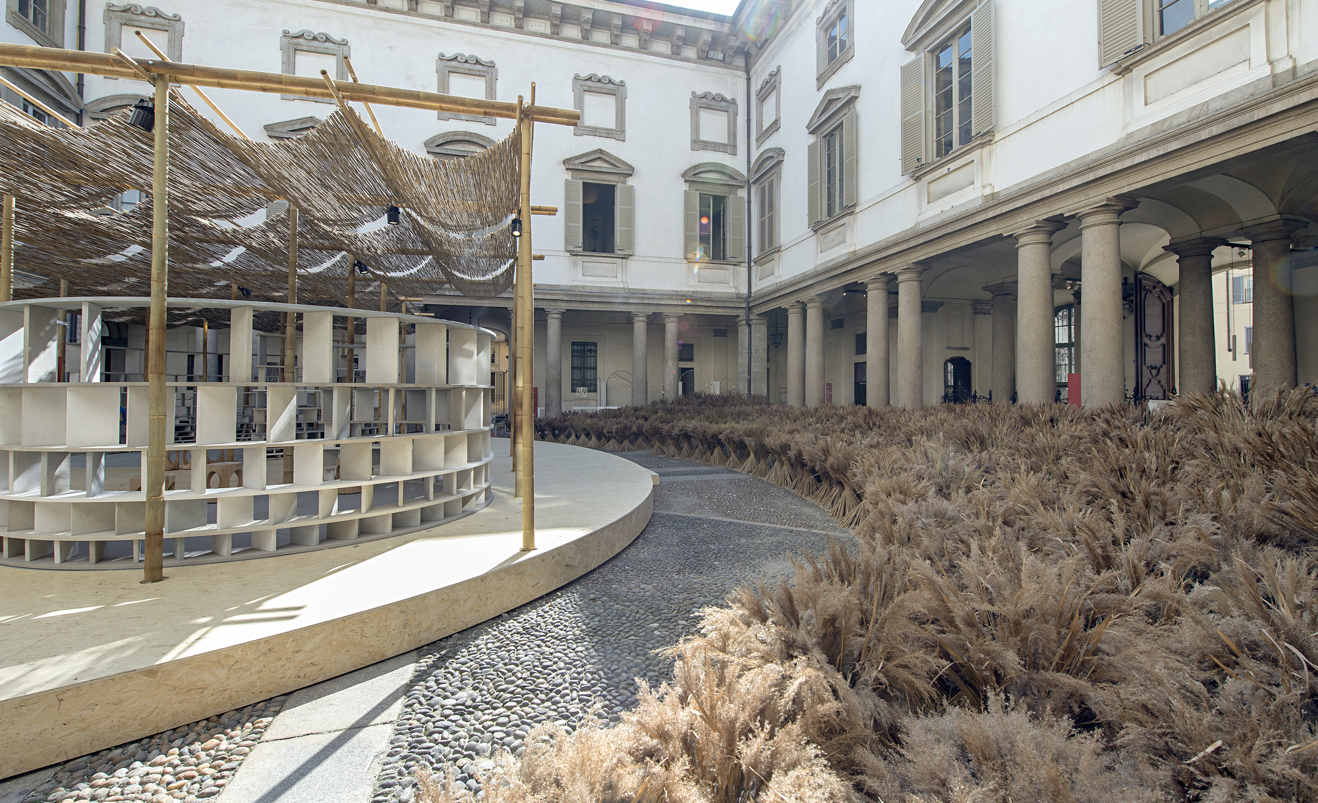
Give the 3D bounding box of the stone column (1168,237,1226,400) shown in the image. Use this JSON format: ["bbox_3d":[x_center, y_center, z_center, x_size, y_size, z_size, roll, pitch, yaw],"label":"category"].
[{"bbox_3d":[13.001,-1.329,12.357,0.756,4.790,0.756,-1,1,-16],"label":"stone column"}]

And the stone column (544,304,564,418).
[{"bbox_3d":[-4.291,-1.292,20.950,0.756,4.790,0.756,-1,1,-16],"label":"stone column"}]

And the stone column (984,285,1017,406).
[{"bbox_3d":[10.030,-1.020,15.022,0.660,4.940,0.660,0,0,-16],"label":"stone column"}]

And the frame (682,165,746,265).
[{"bbox_3d":[2.343,-7.719,20.941,2.899,4.096,0.320,0,0,-16],"label":"frame"}]

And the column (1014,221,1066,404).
[{"bbox_3d":[8.057,-1.249,10.931,0.756,4.790,0.756,-1,1,-16],"label":"column"}]

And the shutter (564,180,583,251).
[{"bbox_3d":[-3.194,-7.007,19.342,0.699,2.668,0.080,0,0,-16],"label":"shutter"}]

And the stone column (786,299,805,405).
[{"bbox_3d":[4.903,-1.037,18.477,0.660,4.973,0.660,0,0,-16],"label":"stone column"}]

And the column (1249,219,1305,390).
[{"bbox_3d":[13.365,-1.311,11.114,0.756,4.790,0.756,-1,1,-16],"label":"column"}]

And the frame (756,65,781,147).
[{"bbox_3d":[4.474,-12.213,21.339,0.200,2.480,2.108,-1,1,-16],"label":"frame"}]

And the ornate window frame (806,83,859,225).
[{"bbox_3d":[5.327,-7.493,15.611,0.320,4.096,2.527,0,0,-16],"label":"ornate window frame"}]

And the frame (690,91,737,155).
[{"bbox_3d":[2.477,-12.210,22.408,2.232,2.480,0.200,-1,1,-16],"label":"frame"}]

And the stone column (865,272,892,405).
[{"bbox_3d":[6.128,-1.031,14.344,0.660,4.961,0.660,0,0,-16],"label":"stone column"}]

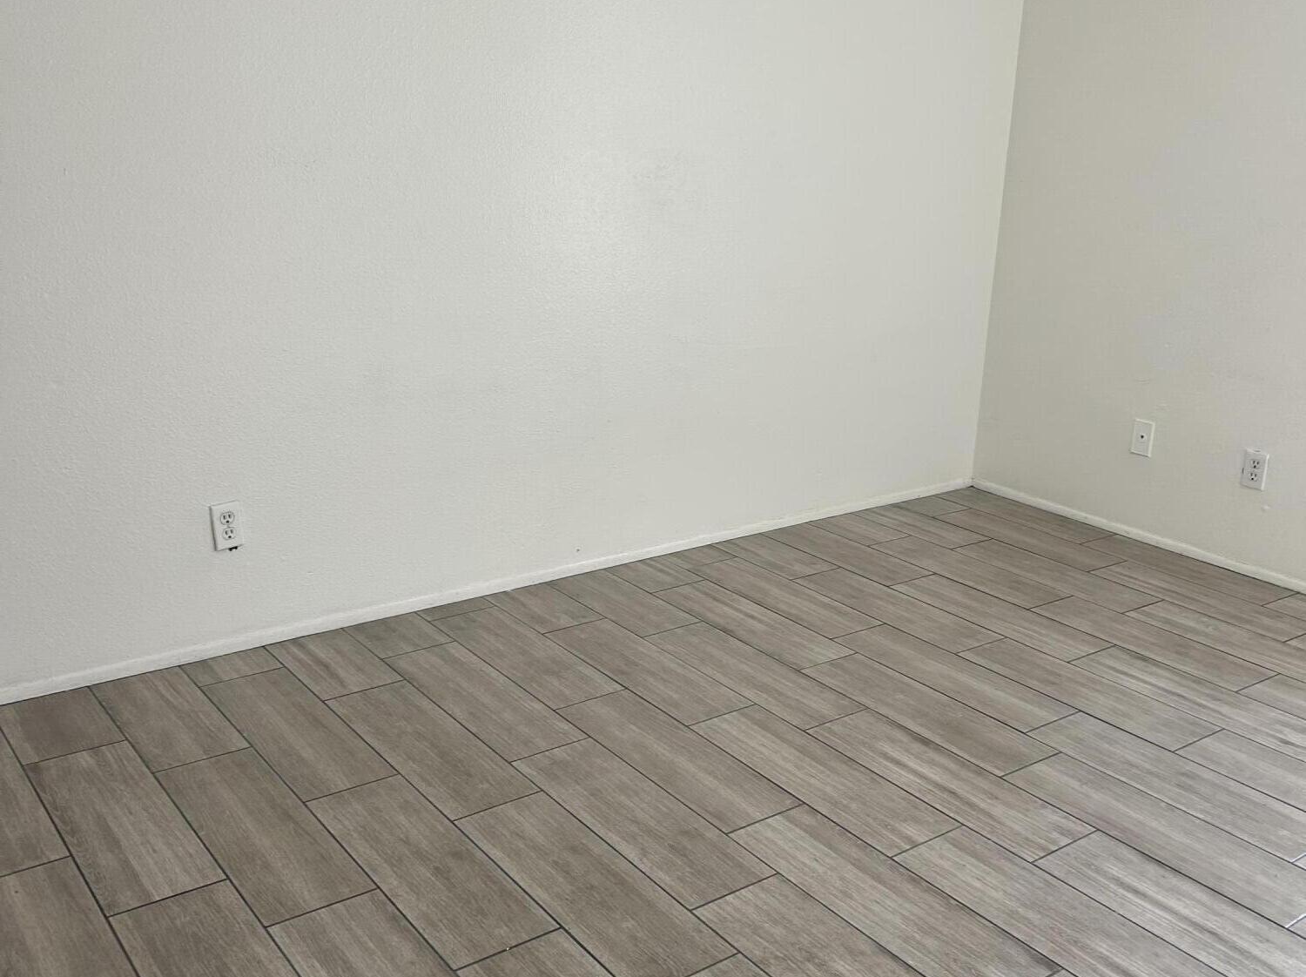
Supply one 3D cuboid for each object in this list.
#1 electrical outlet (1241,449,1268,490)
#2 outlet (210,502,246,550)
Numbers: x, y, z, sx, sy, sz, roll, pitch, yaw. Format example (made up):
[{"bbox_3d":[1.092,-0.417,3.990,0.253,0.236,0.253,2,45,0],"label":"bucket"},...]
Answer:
[{"bbox_3d":[1.803,-0.057,3.928,0.010,0.115,0.071,-11,21,-35],"label":"electrical outlet"},{"bbox_3d":[-1.020,0.090,3.138,0.071,0.115,0.010,-11,21,-35],"label":"outlet"}]

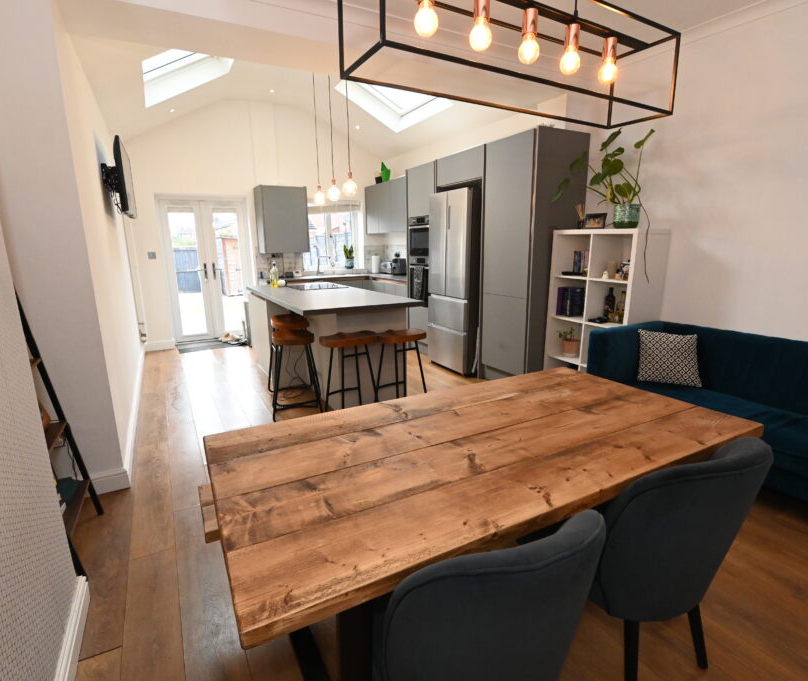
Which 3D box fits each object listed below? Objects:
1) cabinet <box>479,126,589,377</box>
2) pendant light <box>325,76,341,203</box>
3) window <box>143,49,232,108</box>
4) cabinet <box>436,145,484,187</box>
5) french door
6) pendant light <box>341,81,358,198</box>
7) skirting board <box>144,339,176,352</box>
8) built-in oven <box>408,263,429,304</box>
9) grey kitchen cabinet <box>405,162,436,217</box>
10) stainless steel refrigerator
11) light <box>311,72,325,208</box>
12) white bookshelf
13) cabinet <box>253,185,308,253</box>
[{"bbox_3d":[1.188,-0.686,4.070,0.603,2.273,0.689,-8,14,-29],"label":"cabinet"},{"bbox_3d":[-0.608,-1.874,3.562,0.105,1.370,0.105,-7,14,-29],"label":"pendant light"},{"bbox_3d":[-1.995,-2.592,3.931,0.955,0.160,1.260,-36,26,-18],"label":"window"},{"bbox_3d":[0.809,-1.786,4.473,0.580,0.281,0.775,-7,14,-29],"label":"cabinet"},{"bbox_3d":[-2.724,-0.947,5.965,1.050,1.925,0.090,-7,14,-29],"label":"french door"},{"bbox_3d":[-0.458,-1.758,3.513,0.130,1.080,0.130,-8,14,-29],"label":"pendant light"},{"bbox_3d":[-3.285,0.072,5.743,0.345,0.116,0.025,-7,14,-29],"label":"skirting board"},{"bbox_3d":[0.445,-0.711,5.341,0.550,0.545,0.595,-8,14,-29],"label":"built-in oven"},{"bbox_3d":[0.463,-1.785,5.122,0.598,0.562,0.615,-8,14,-29],"label":"grey kitchen cabinet"},{"bbox_3d":[0.744,-0.642,4.752,0.670,1.900,0.695,-8,14,-29],"label":"stainless steel refrigerator"},{"bbox_3d":[-0.857,-1.998,4.183,0.112,1.250,0.112,-8,14,-29],"label":"light"},{"bbox_3d":[1.645,-0.164,3.584,0.390,1.470,0.770,-7,14,-29],"label":"white bookshelf"},{"bbox_3d":[-1.722,-1.694,6.042,0.613,0.880,0.390,-7,14,-29],"label":"cabinet"}]

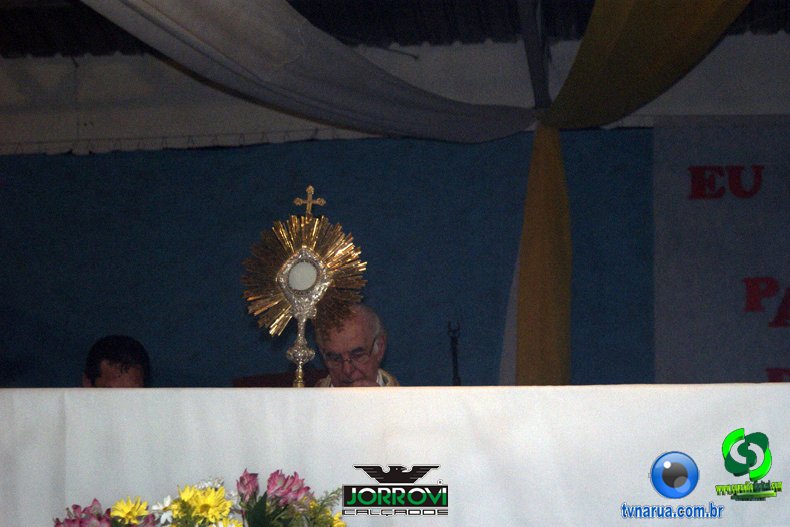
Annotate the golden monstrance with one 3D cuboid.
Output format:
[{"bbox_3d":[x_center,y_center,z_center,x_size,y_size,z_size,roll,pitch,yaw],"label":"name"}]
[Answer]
[{"bbox_3d":[-0.220,0.106,4.750,0.298,0.585,0.155,2,-7,2],"label":"golden monstrance"}]

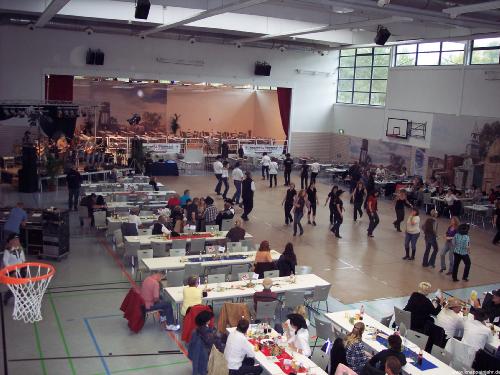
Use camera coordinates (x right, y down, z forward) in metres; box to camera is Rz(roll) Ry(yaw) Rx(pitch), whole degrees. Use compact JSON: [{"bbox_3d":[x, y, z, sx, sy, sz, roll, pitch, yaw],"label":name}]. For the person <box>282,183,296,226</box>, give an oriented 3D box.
[{"bbox_3d":[1.596,0.627,21.731,0.500,1.660,0.400,3,10,-3],"label":"person"}]

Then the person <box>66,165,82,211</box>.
[{"bbox_3d":[-6.976,0.009,22.267,0.580,1.800,0.400,2,10,-6],"label":"person"}]

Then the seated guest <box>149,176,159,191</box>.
[{"bbox_3d":[-4.120,0.079,24.177,0.650,1.220,0.500,1,9,-14],"label":"seated guest"}]

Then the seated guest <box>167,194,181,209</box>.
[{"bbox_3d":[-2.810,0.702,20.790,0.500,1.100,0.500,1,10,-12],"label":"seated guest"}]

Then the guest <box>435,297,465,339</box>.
[{"bbox_3d":[3.829,2.727,10.782,0.760,1.200,0.550,-1,10,-25],"label":"guest"}]

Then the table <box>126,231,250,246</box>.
[{"bbox_3d":[-1.712,1.773,16.228,3.563,0.740,0.818,-1,10,-25],"label":"table"}]

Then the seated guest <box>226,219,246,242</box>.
[{"bbox_3d":[-0.356,1.550,16.024,0.500,1.280,0.700,-3,11,-31],"label":"seated guest"}]

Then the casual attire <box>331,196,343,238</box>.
[{"bbox_3d":[3.149,0.966,19.914,0.520,1.540,0.480,6,10,17],"label":"casual attire"}]

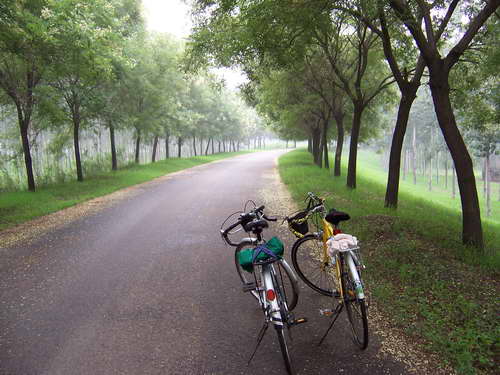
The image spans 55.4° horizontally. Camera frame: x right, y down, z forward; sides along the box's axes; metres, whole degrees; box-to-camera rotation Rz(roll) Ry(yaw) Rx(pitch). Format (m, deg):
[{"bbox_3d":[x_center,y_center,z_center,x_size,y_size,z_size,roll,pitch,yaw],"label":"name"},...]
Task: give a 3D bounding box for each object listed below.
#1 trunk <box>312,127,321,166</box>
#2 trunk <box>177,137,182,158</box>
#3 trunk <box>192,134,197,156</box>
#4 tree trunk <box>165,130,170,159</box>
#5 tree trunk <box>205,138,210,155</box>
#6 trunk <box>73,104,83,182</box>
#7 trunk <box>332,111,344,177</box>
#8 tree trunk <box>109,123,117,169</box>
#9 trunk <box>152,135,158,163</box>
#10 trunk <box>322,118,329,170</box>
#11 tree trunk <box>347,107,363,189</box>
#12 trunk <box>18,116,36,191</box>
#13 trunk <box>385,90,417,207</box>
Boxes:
[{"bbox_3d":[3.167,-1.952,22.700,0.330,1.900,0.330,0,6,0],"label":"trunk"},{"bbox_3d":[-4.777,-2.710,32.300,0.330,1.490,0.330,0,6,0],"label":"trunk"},{"bbox_3d":[-4.308,-3.260,37.000,0.280,1.710,0.280,0,6,0],"label":"trunk"},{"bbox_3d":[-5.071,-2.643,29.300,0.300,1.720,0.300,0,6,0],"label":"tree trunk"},{"bbox_3d":[-3.872,-3.711,43.427,0.450,1.498,0.380,0,6,0],"label":"tree trunk"},{"bbox_3d":[-6.282,-1.591,17.361,0.340,2.829,0.280,0,6,0],"label":"trunk"},{"bbox_3d":[3.725,-1.843,20.064,0.460,2.766,0.350,0,6,0],"label":"trunk"},{"bbox_3d":[-5.682,-1.694,19.700,0.290,1.980,0.290,0,6,0],"label":"tree trunk"},{"bbox_3d":[-5.831,-2.404,29.416,0.330,1.722,0.280,0,6,0],"label":"trunk"},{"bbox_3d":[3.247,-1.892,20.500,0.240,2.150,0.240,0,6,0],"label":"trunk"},{"bbox_3d":[3.239,-1.229,14.776,0.450,2.533,0.340,0,6,0],"label":"tree trunk"},{"bbox_3d":[-6.578,-0.989,14.092,0.460,2.198,0.320,0,6,0],"label":"trunk"},{"bbox_3d":[3.338,-0.844,10.574,0.620,2.576,0.420,0,6,0],"label":"trunk"}]

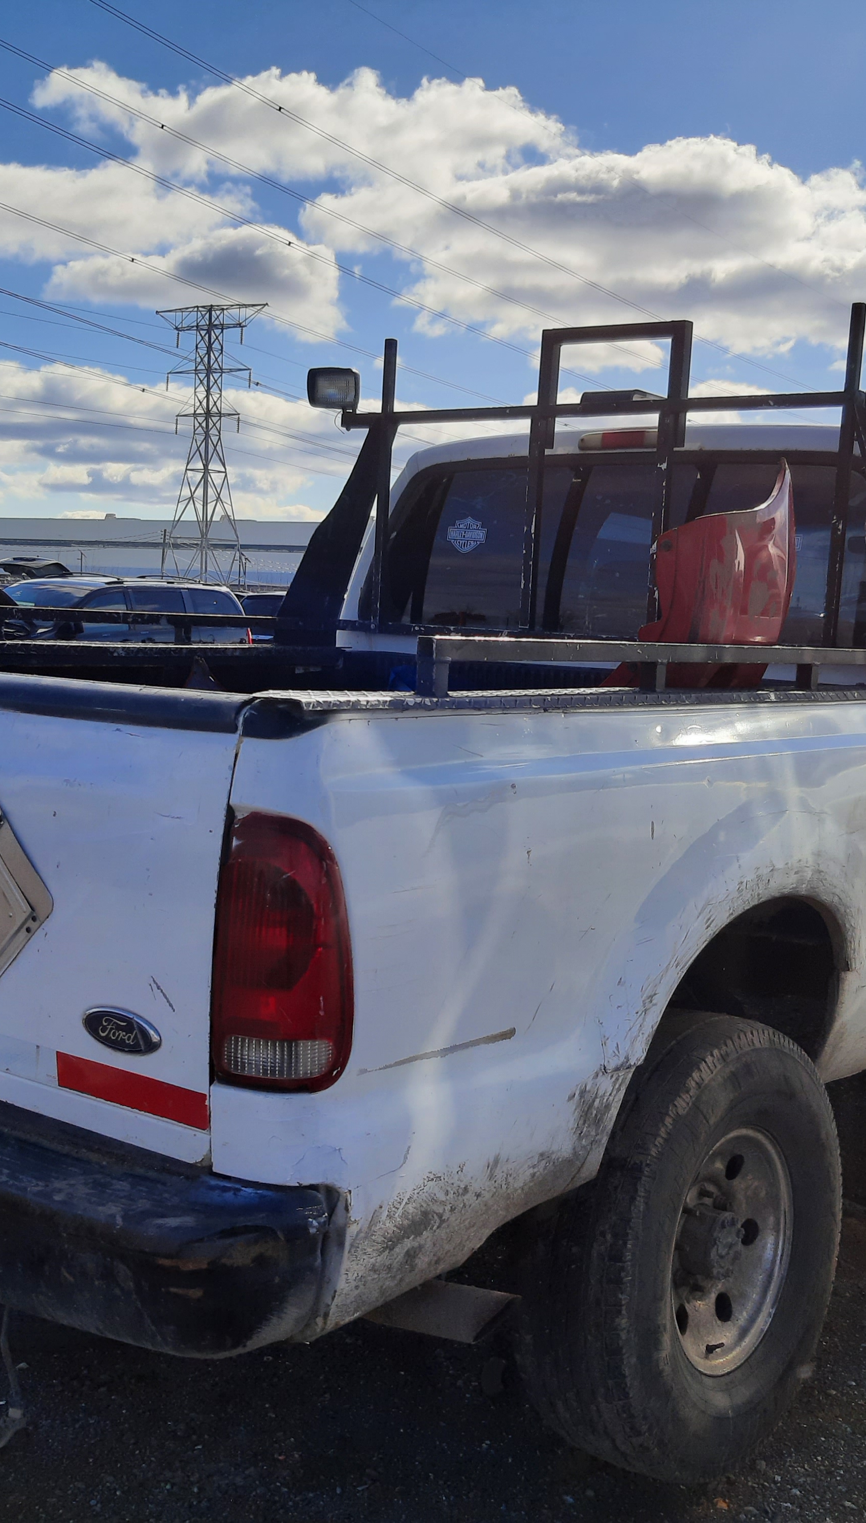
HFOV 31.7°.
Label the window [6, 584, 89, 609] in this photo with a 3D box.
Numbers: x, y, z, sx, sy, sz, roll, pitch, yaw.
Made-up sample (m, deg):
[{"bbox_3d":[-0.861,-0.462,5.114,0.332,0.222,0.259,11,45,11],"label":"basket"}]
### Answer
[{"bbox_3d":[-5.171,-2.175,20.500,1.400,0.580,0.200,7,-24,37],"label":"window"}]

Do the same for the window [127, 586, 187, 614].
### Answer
[{"bbox_3d":[-3.880,-2.241,21.500,0.070,0.470,1.100,-10,-4,41],"label":"window"}]

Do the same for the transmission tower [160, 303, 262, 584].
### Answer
[{"bbox_3d":[-21.395,-27.918,144.410,13.800,30.000,7.000,6,7,34],"label":"transmission tower"}]

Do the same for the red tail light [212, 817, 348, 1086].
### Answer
[{"bbox_3d":[-0.162,0.223,1.782,0.155,0.355,0.130,7,6,37],"label":"red tail light"}]

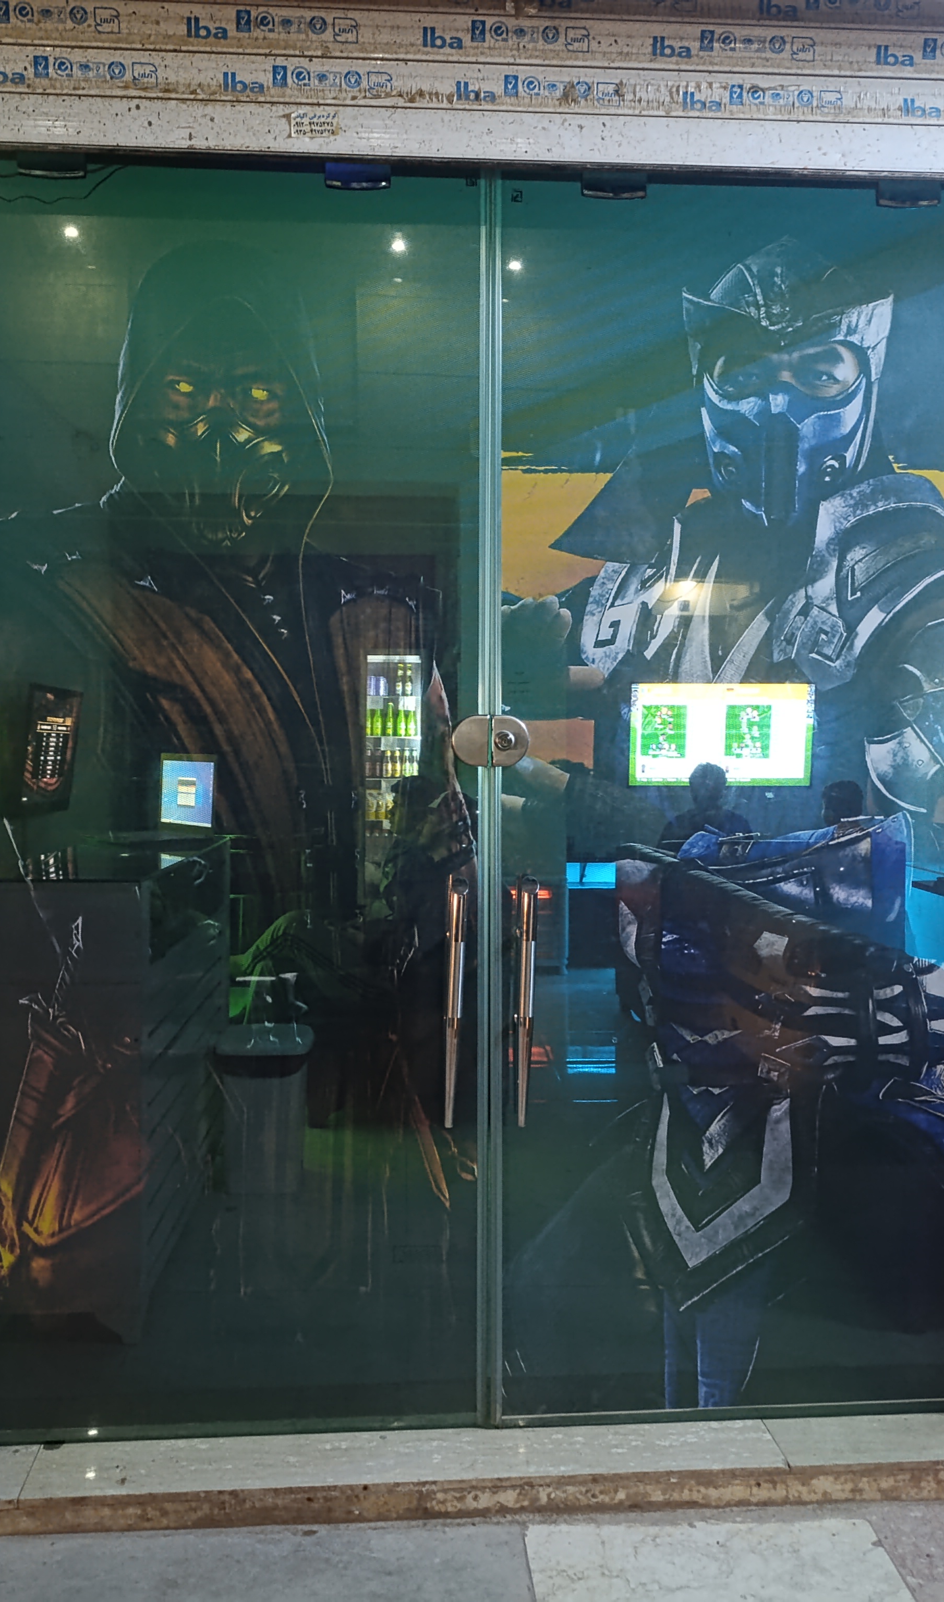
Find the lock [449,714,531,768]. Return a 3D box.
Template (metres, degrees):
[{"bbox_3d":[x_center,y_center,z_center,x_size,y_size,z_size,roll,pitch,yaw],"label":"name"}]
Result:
[{"bbox_3d":[0.036,-0.112,2.660,0.147,0.097,0.045,0,2,-3],"label":"lock"}]

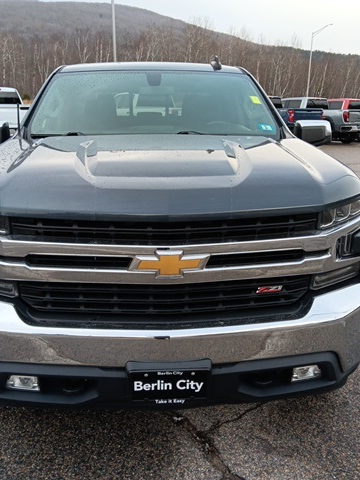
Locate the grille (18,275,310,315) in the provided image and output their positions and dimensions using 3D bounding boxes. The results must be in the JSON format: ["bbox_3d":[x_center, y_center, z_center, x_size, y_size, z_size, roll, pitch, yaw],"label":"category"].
[{"bbox_3d":[-0.050,0.219,1.956,1.260,0.150,0.150,-1,16,-4],"label":"grille"}]

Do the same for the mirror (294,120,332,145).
[{"bbox_3d":[0.944,-0.754,3.411,0.280,0.200,0.170,-1,16,-4],"label":"mirror"}]

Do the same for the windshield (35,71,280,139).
[{"bbox_3d":[-0.157,-0.975,3.326,1.640,0.200,0.820,-1,52,-4],"label":"windshield"}]

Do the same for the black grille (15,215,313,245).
[{"bbox_3d":[-0.052,-0.041,1.902,1.280,0.130,0.160,-1,16,-4],"label":"black grille"}]

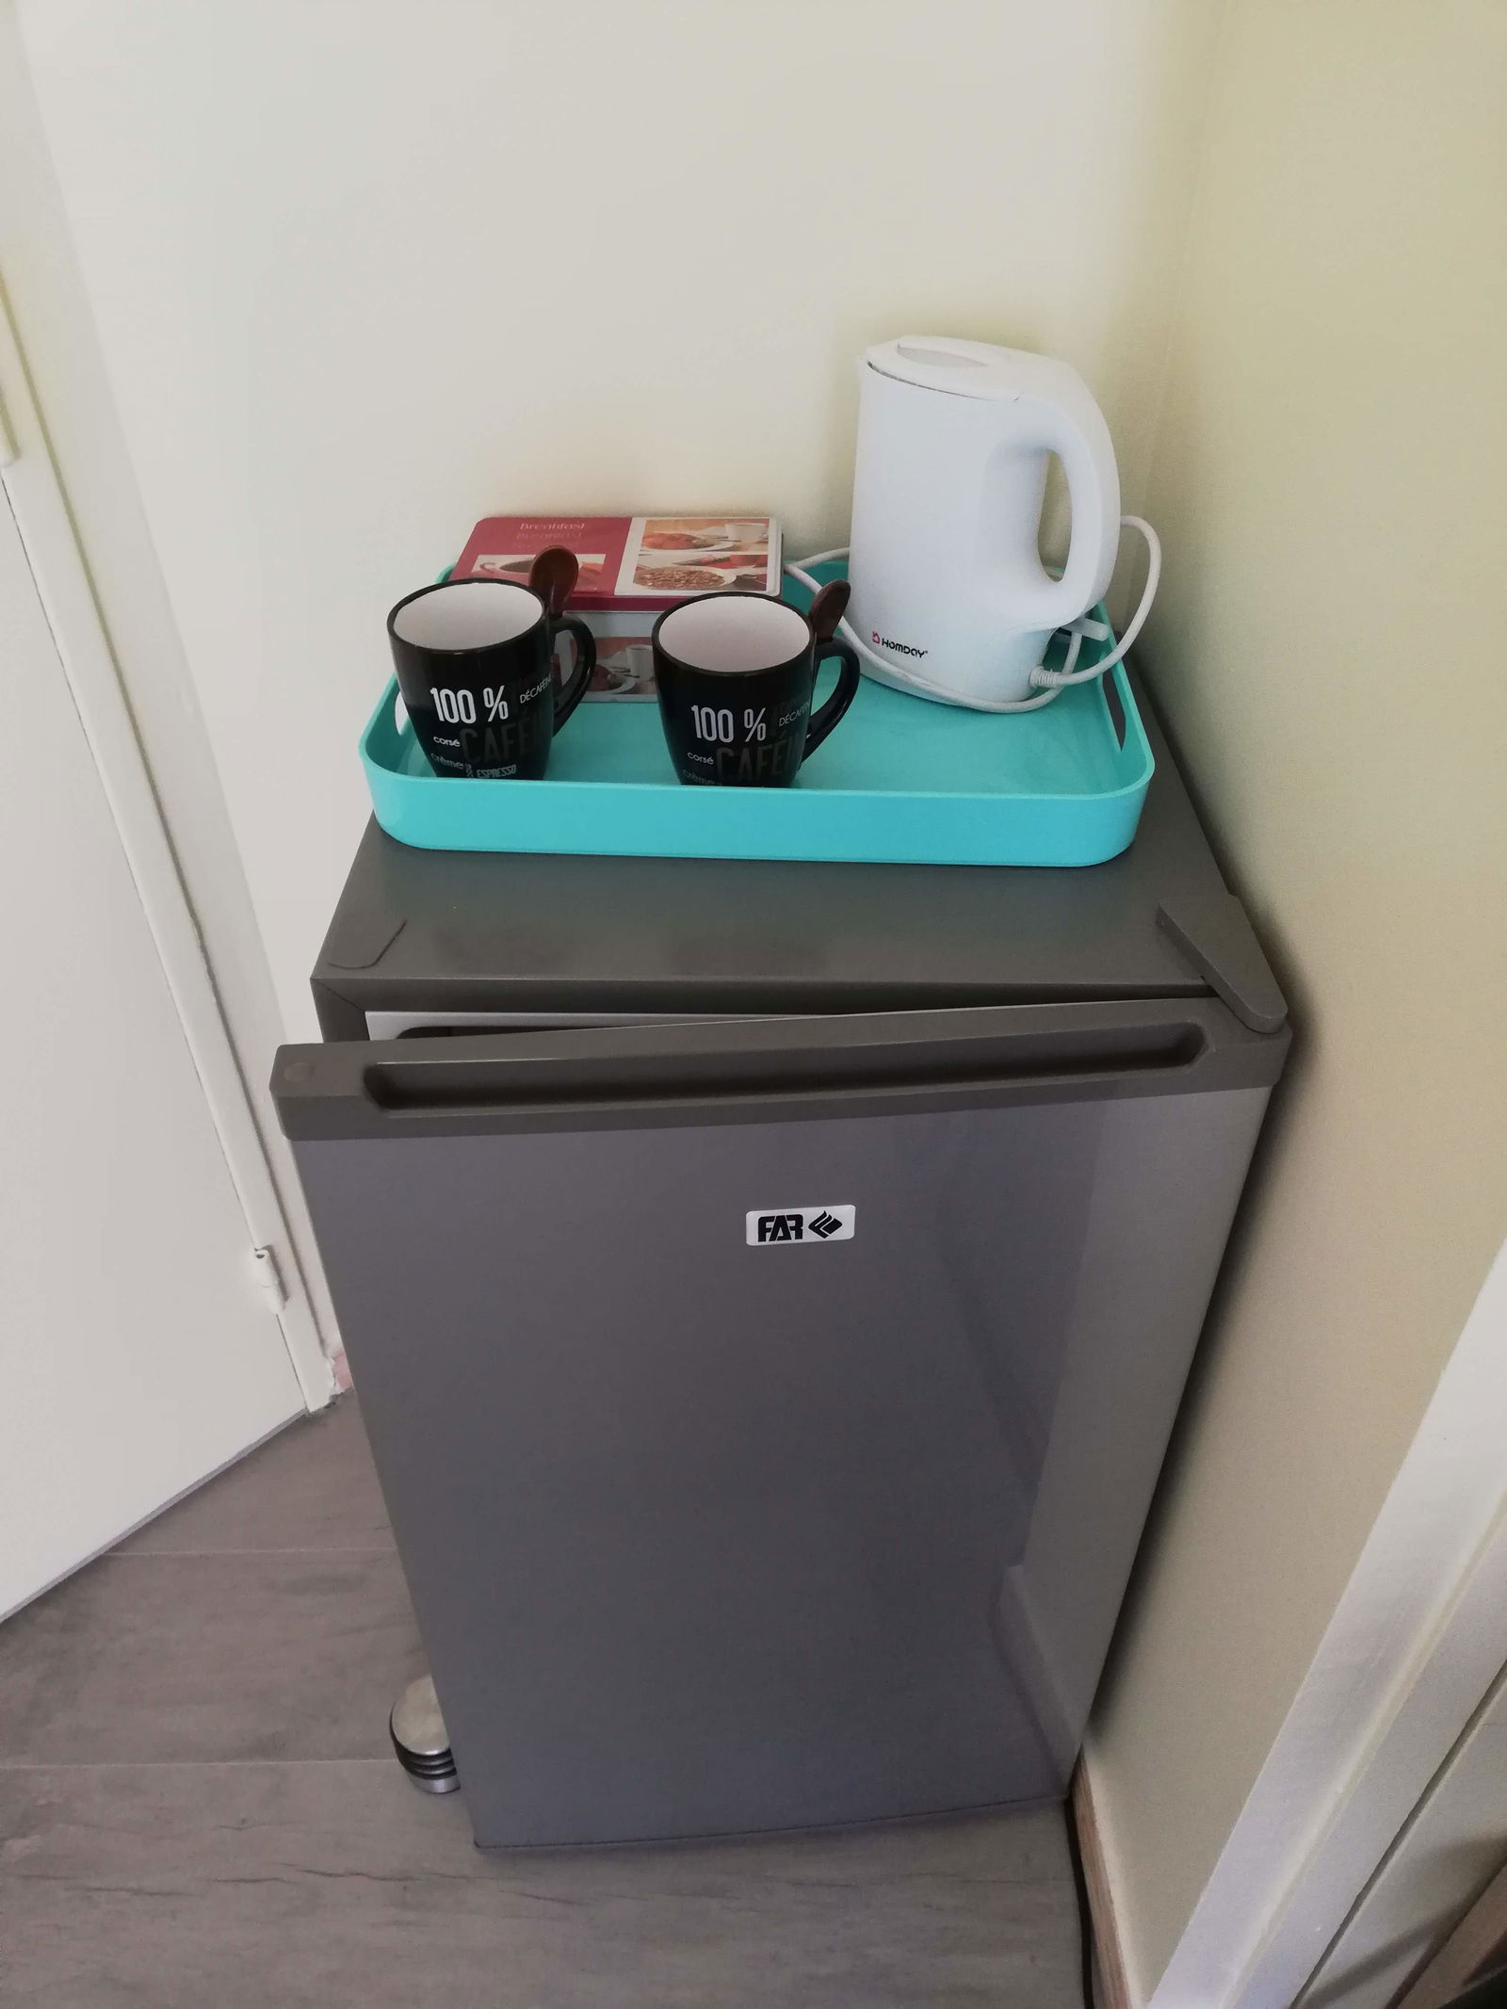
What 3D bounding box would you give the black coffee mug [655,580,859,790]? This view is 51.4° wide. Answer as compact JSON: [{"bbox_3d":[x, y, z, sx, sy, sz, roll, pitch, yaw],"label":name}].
[{"bbox_3d":[0.002,-0.171,0.876,0.117,0.130,0.089,-7,40,-9],"label":"black coffee mug"}]

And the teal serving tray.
[{"bbox_3d":[0.004,-0.194,0.978,0.447,0.044,0.303,2,39,2],"label":"teal serving tray"}]

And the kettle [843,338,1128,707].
[{"bbox_3d":[0.142,-0.304,0.980,0.172,0.206,0.095,22,44,24],"label":"kettle"}]

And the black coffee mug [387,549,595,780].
[{"bbox_3d":[-0.144,-0.183,0.891,0.117,0.130,0.089,-7,40,-9],"label":"black coffee mug"}]

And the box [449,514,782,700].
[{"bbox_3d":[-0.084,-0.261,1.032,0.205,0.073,0.124,1,39,1],"label":"box"}]

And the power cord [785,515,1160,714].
[{"bbox_3d":[0.140,-0.266,1.016,0.240,0.103,0.142,0,39,0],"label":"power cord"}]

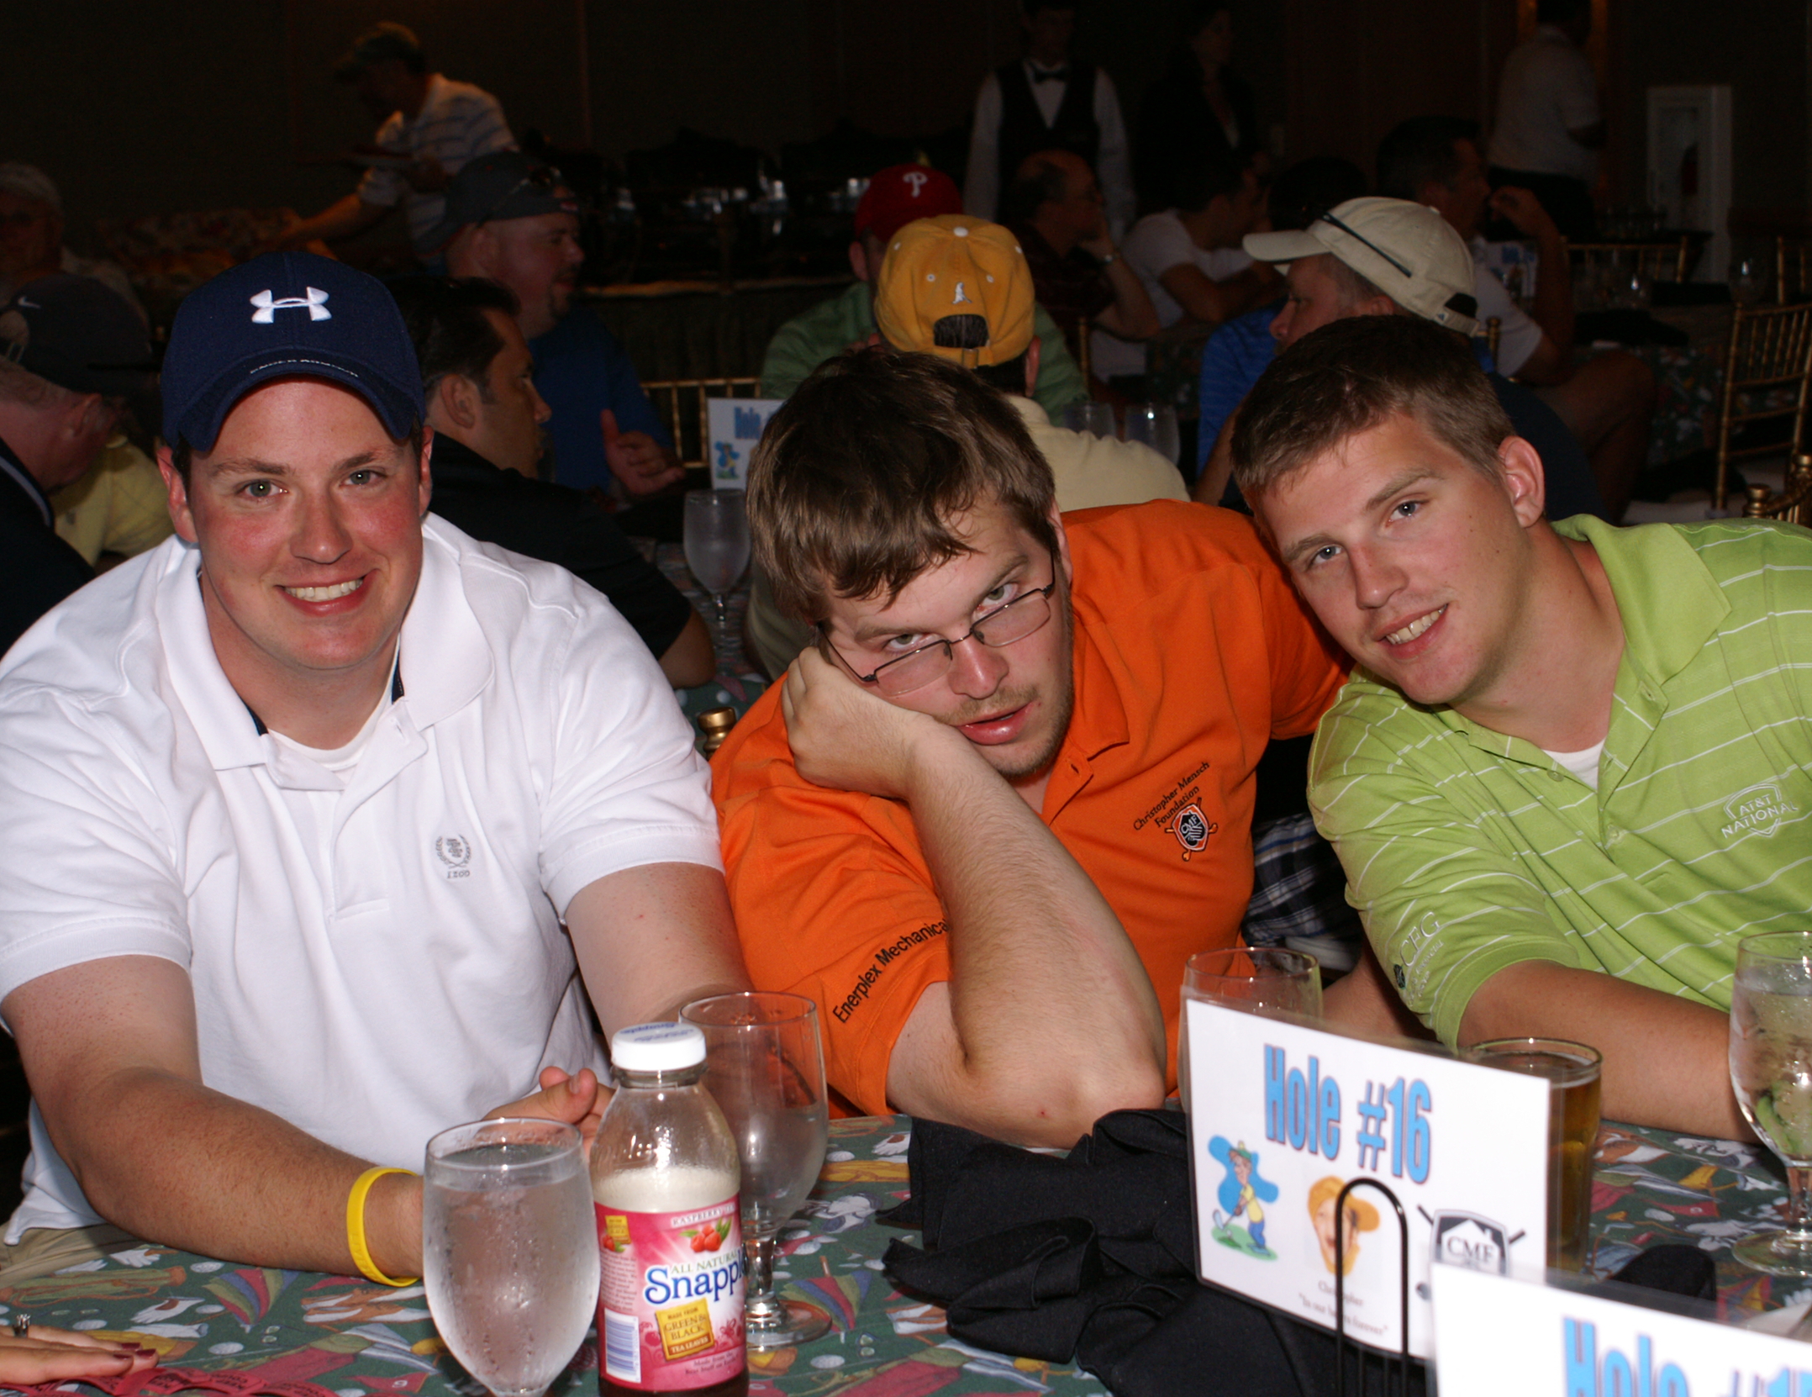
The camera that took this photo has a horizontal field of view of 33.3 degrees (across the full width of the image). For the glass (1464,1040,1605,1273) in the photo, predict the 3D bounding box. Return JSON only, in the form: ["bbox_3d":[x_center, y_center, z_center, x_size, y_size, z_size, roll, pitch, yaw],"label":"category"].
[{"bbox_3d":[0.326,0.242,1.579,0.072,0.114,0.072,-2,11,0],"label":"glass"}]

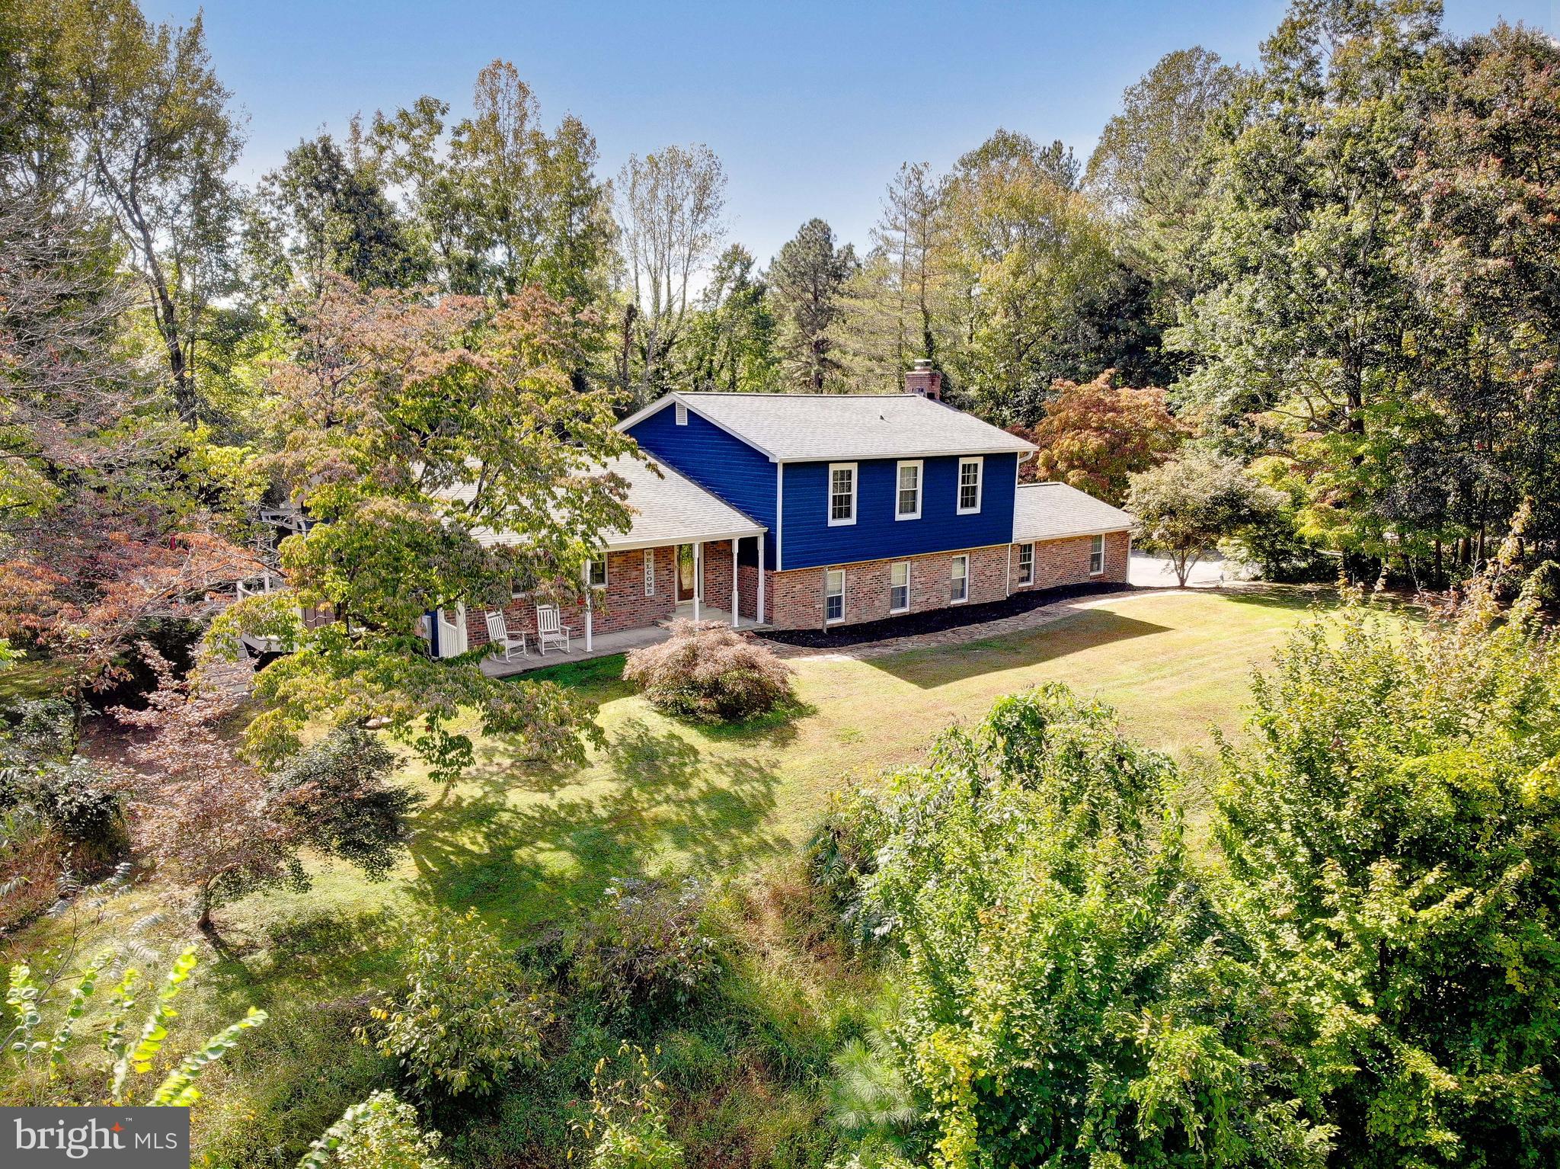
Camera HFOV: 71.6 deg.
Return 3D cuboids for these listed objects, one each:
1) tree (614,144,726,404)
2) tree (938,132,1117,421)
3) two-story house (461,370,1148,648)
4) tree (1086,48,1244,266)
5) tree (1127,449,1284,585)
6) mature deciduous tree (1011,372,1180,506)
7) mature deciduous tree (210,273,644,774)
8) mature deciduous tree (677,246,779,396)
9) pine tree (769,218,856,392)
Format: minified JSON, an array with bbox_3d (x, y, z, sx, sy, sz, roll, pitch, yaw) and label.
[{"bbox_3d":[-5.879,-13.166,57.619,5.980,19.500,5.980,-1,10,-6],"label":"tree"},{"bbox_3d":[12.733,-12.859,55.630,9.220,19.700,9.220,2,10,12],"label":"tree"},{"bbox_3d":[-0.834,-3.298,34.772,25.200,7.550,12.600,-8,12,-39],"label":"two-story house"},{"bbox_3d":[20.452,-15.438,57.219,8.450,24.320,8.450,4,10,19],"label":"tree"},{"bbox_3d":[15.004,-2.352,38.128,5.370,4.710,5.400,4,10,21],"label":"tree"},{"bbox_3d":[14.197,-5.532,48.241,7.670,7.710,7.200,3,10,16],"label":"mature deciduous tree"},{"bbox_3d":[-6.829,-1.351,20.565,7.650,8.470,7.600,-3,10,-18],"label":"mature deciduous tree"},{"bbox_3d":[-2.471,-9.296,52.183,4.770,13.690,4.770,0,10,-3],"label":"mature deciduous tree"},{"bbox_3d":[1.614,-10.377,54.026,4.390,15.250,4.390,0,10,2],"label":"pine tree"}]

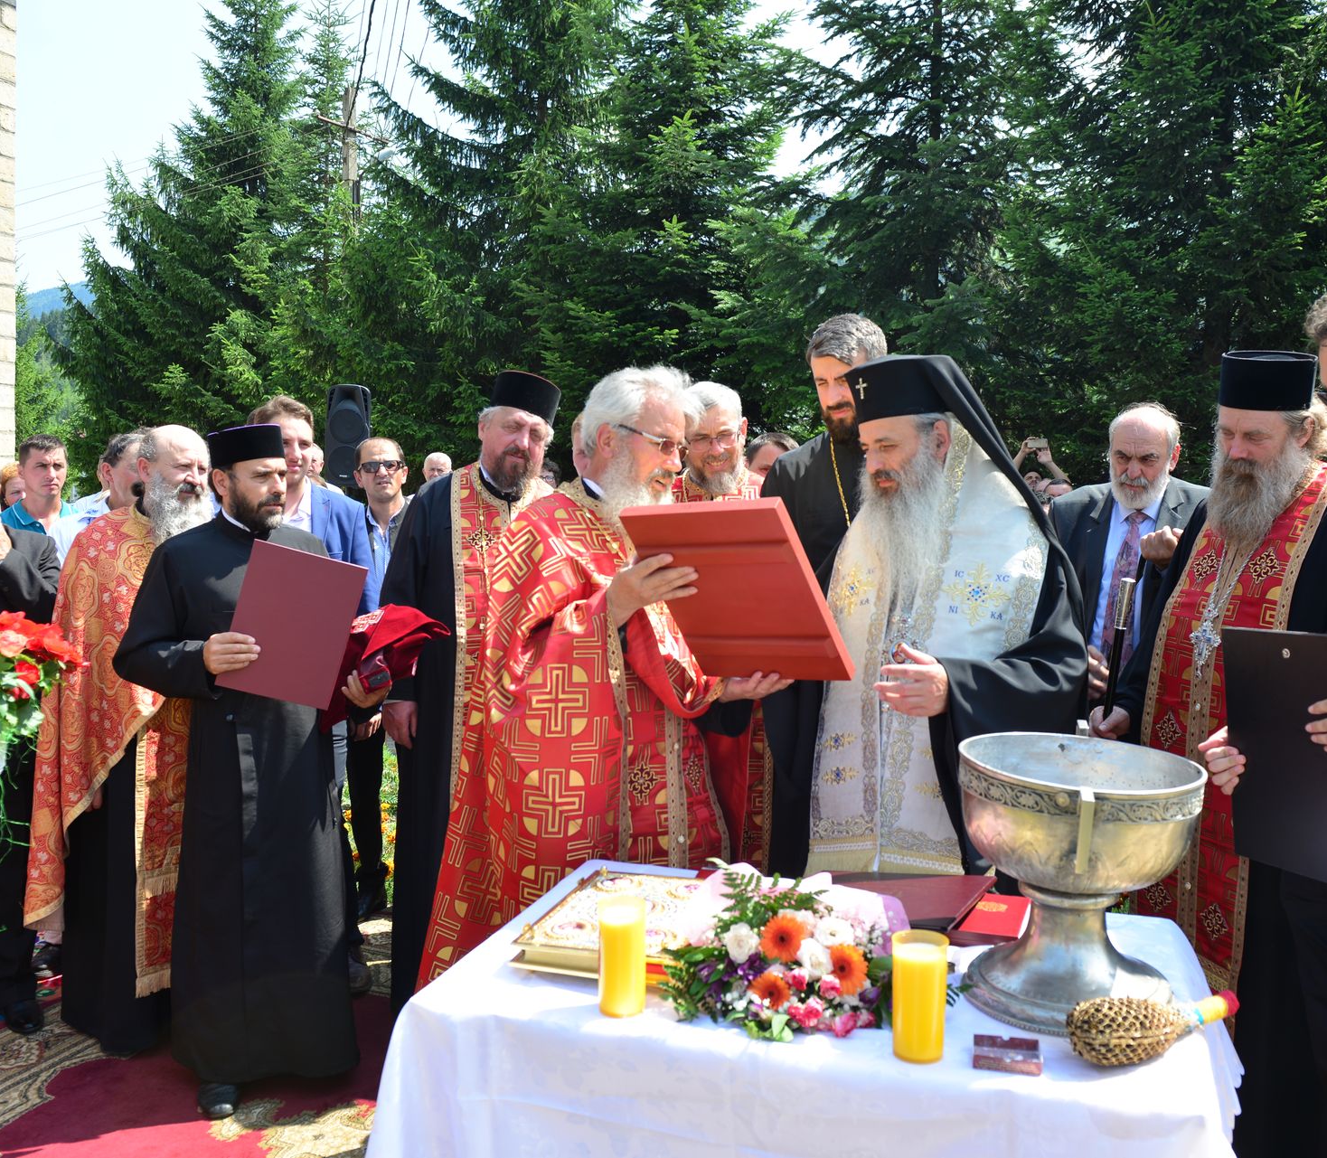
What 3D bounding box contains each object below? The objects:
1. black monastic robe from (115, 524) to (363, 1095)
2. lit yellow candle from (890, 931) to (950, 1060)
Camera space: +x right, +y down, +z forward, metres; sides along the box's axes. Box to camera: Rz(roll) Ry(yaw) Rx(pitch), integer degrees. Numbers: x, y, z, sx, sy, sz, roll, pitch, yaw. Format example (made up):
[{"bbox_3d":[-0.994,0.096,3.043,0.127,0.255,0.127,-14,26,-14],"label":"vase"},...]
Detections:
[{"bbox_3d":[-1.068,0.539,3.180,0.580,1.430,0.460,-1,7,-34],"label":"black monastic robe"},{"bbox_3d":[0.392,0.633,1.910,0.085,0.190,0.085,3,6,0],"label":"lit yellow candle"}]

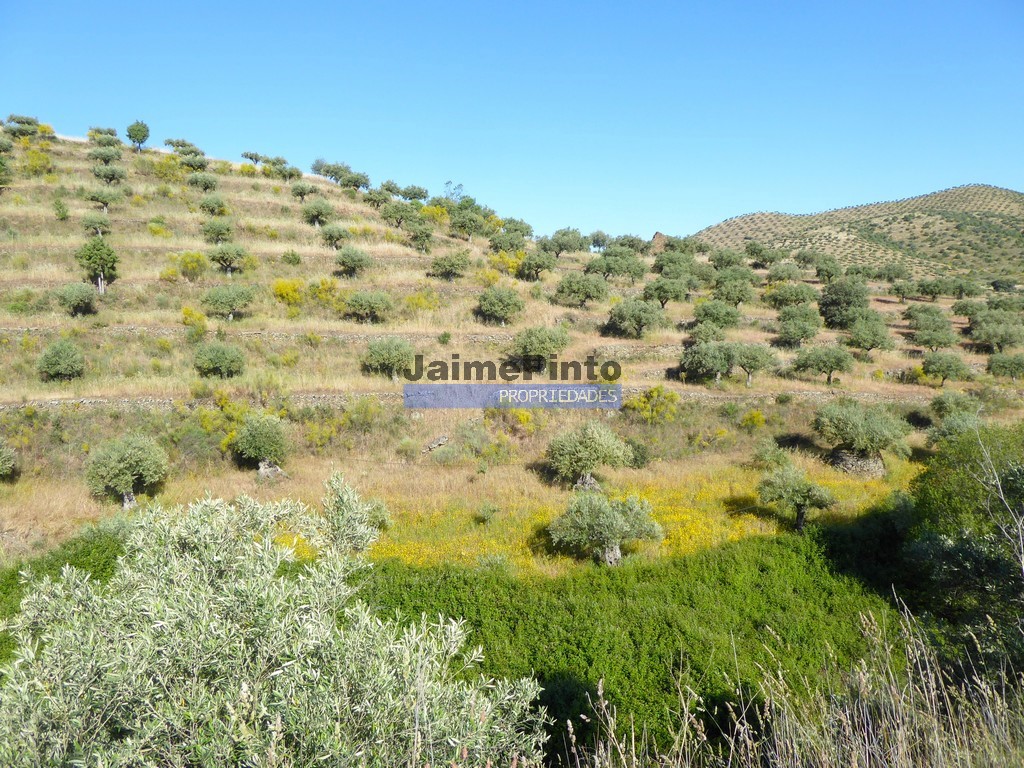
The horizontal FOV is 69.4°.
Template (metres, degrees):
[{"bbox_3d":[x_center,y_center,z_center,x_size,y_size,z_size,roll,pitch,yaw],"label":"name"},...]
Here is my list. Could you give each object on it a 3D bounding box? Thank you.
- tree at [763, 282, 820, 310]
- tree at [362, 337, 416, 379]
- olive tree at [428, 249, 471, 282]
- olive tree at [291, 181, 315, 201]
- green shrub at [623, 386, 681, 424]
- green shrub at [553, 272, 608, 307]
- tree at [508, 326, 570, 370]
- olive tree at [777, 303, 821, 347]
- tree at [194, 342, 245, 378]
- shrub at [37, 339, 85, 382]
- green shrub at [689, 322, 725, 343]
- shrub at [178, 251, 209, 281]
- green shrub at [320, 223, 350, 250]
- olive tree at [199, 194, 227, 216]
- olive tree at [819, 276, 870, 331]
[{"bbox_3d":[22.596,-7.262,60.000,4.410,2.230,4.190,0,3,0],"label":"tree"},{"bbox_3d":[-7.651,-1.633,46.000,3.297,2.564,3.132,0,4,0],"label":"tree"},{"bbox_3d":[-5.073,-9.734,61.000,3.200,2.560,3.040,0,5,-5],"label":"olive tree"},{"bbox_3d":[-21.886,-20.252,78.000,2.660,2.220,2.530,-1,5,-15],"label":"olive tree"},{"bbox_3d":[8.206,1.265,43.500,3.340,2.240,2.840,0,1,0],"label":"green shrub"},{"bbox_3d":[5.874,-7.902,62.500,4.390,3.040,4.180,0,2,0],"label":"green shrub"},{"bbox_3d":[1.711,-2.146,46.000,3.857,2.776,3.664,0,4,0],"label":"tree"},{"bbox_3d":[21.420,-4.425,55.000,3.250,3.270,3.080,2,5,21],"label":"olive tree"},{"bbox_3d":[-21.396,-1.716,54.000,3.720,2.630,3.540,0,2,0],"label":"tree"},{"bbox_3d":[-32.933,-1.680,54.000,3.430,2.990,3.260,0,2,0],"label":"shrub"},{"bbox_3d":[15.162,-3.771,57.500,2.880,2.180,2.730,0,2,0],"label":"green shrub"},{"bbox_3d":[-26.661,-9.893,62.000,2.360,2.600,2.240,-2,5,-23],"label":"shrub"},{"bbox_3d":[-18.326,-15.254,77.000,3.020,2.920,2.870,0,2,0],"label":"green shrub"},{"bbox_3d":[-30.729,-18.345,76.000,2.690,2.260,2.560,-2,5,-22],"label":"olive tree"},{"bbox_3d":[27.877,-6.833,62.000,4.270,4.360,4.060,0,1,0],"label":"olive tree"}]

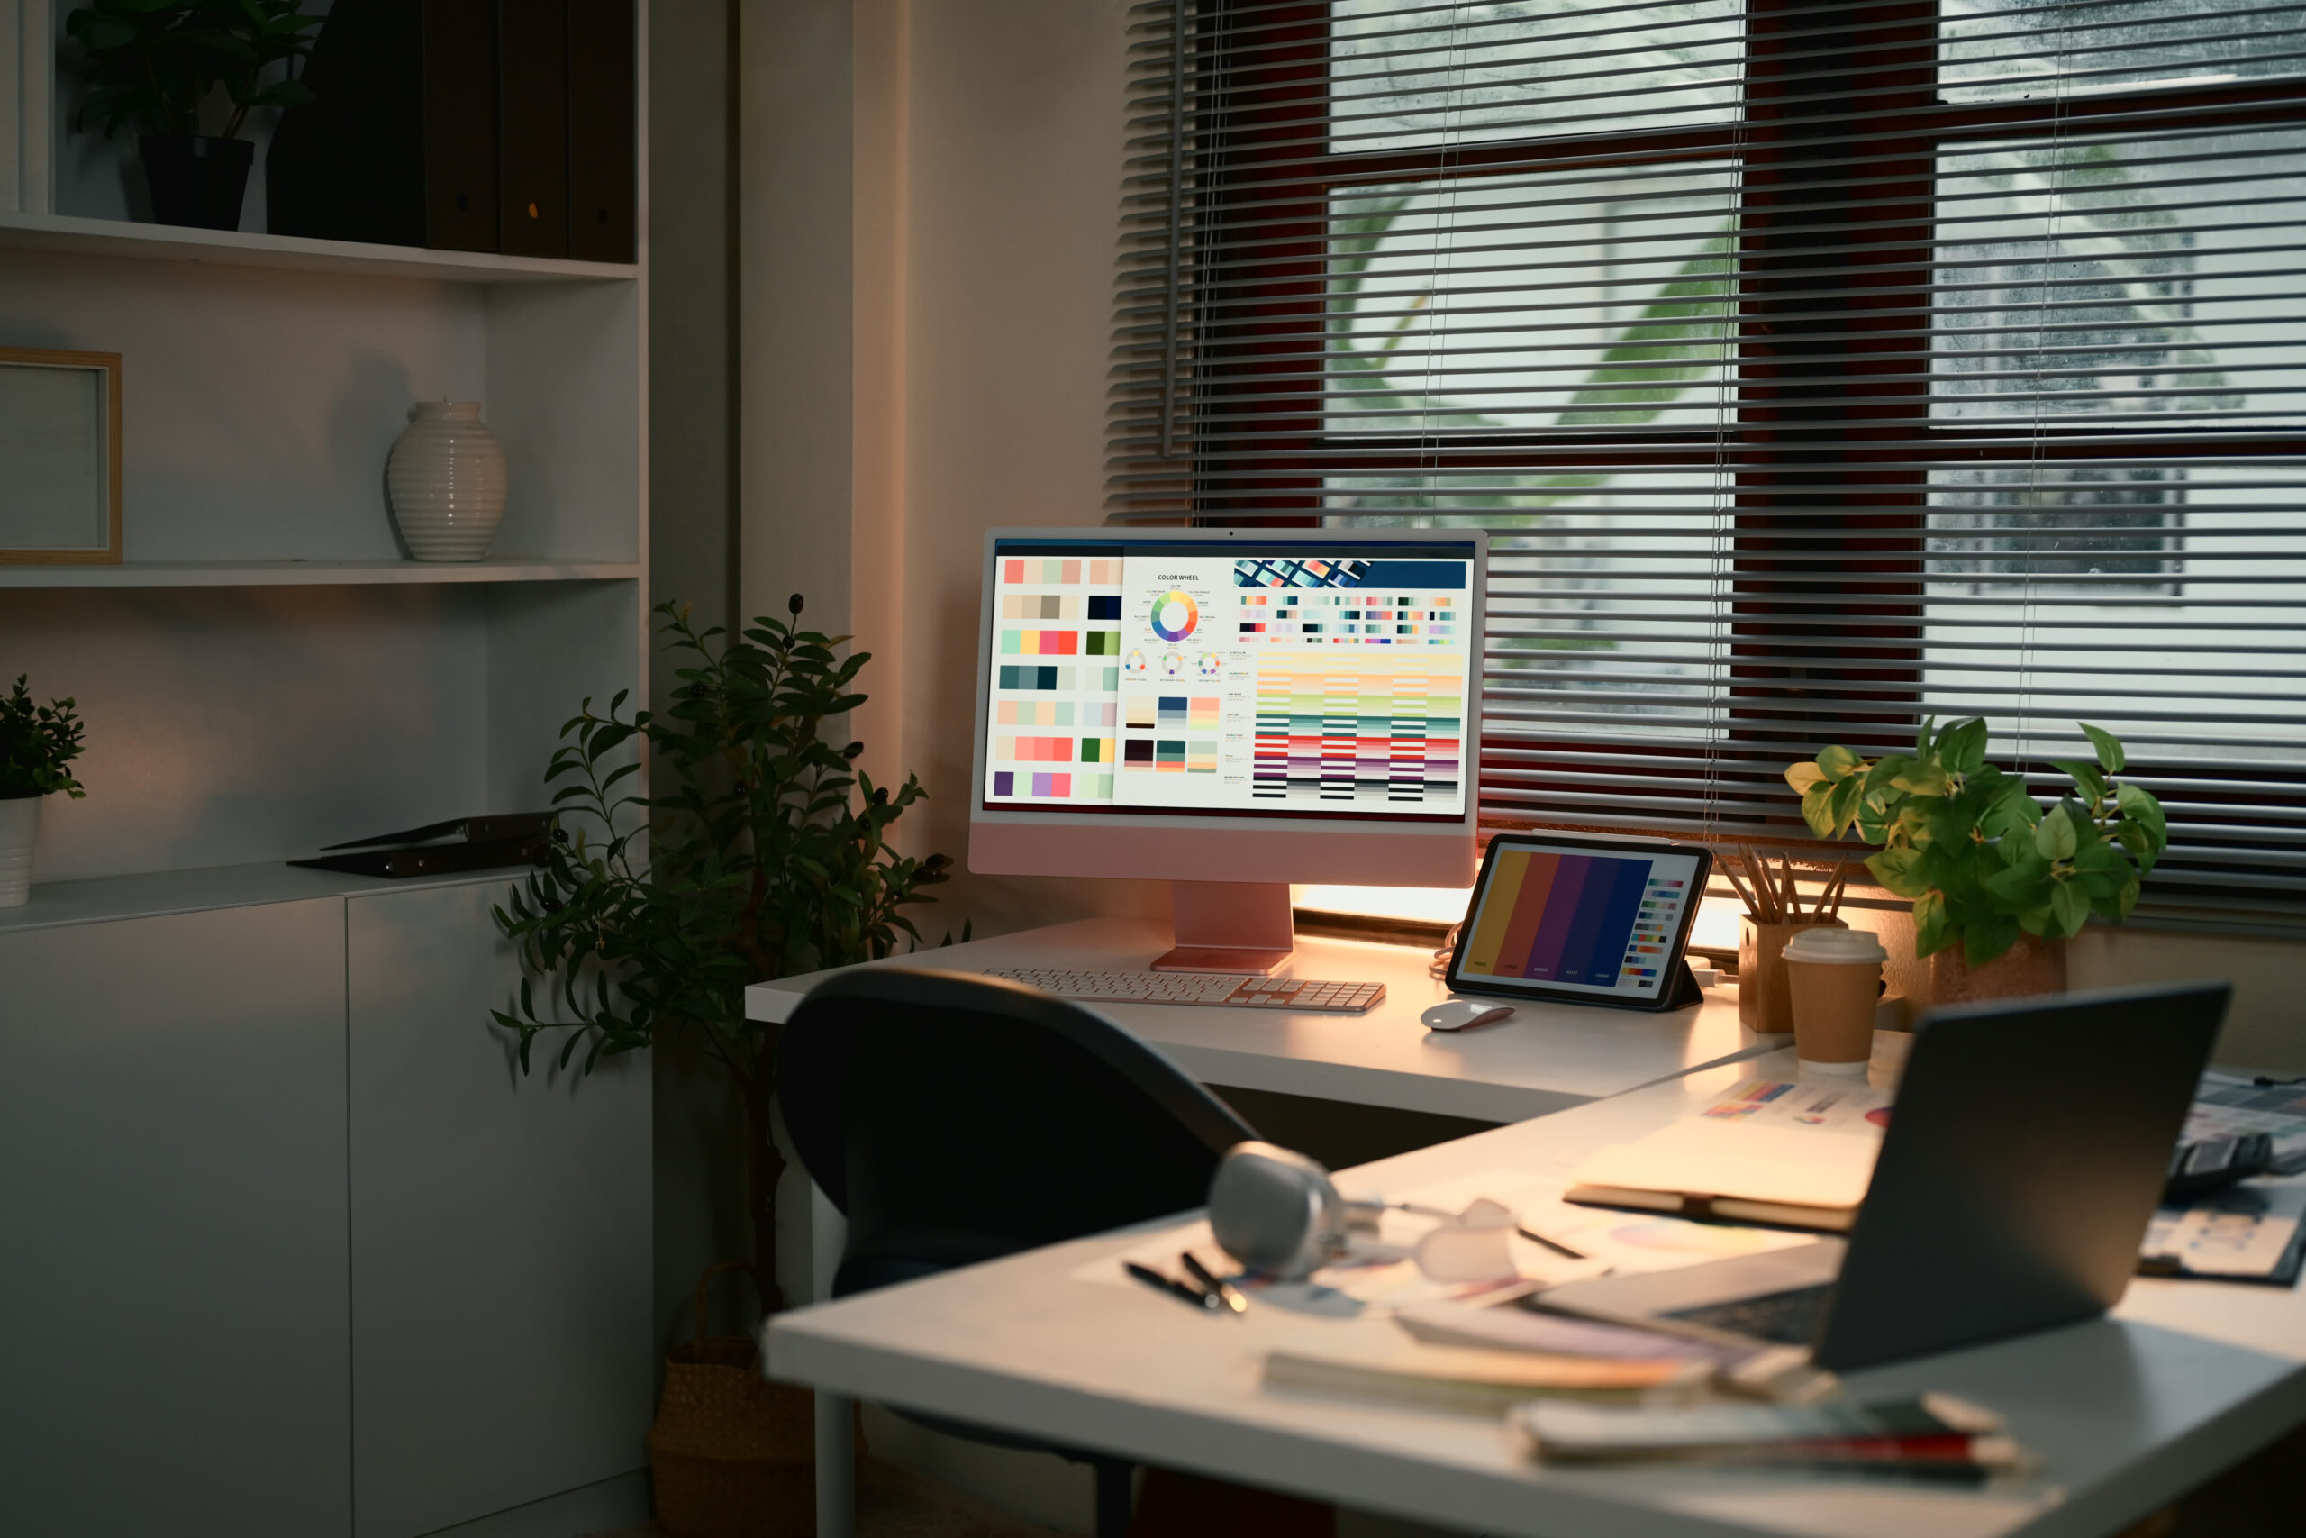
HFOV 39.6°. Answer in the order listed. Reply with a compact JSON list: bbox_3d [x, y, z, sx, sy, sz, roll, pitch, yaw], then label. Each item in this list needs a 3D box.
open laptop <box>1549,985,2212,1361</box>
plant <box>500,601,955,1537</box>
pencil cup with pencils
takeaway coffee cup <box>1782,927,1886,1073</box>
[{"bbox_3d":[0.409,0.214,1.819,0.280,0.201,0.276,-3,5,-39],"label":"open laptop"},{"bbox_3d":[-0.522,0.353,3.872,0.550,1.126,0.480,0,4,0],"label":"plant"},{"bbox_3d":[0.575,0.154,2.906,0.115,0.160,0.100,0,4,0],"label":"pencil cup with pencils"},{"bbox_3d":[0.581,0.197,2.729,0.092,0.120,0.092,0,4,0],"label":"takeaway coffee cup"}]

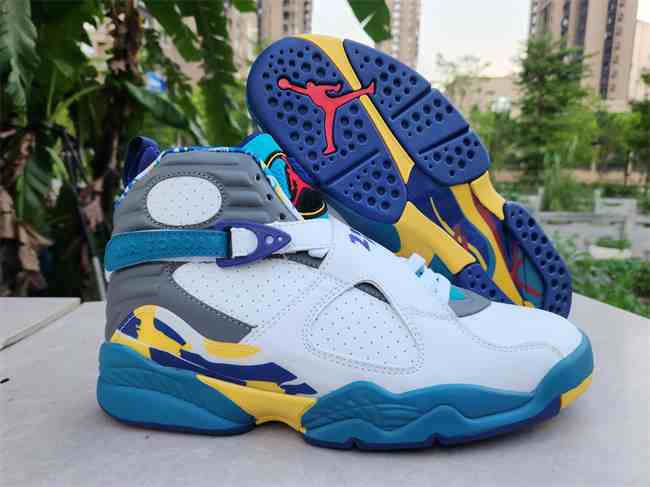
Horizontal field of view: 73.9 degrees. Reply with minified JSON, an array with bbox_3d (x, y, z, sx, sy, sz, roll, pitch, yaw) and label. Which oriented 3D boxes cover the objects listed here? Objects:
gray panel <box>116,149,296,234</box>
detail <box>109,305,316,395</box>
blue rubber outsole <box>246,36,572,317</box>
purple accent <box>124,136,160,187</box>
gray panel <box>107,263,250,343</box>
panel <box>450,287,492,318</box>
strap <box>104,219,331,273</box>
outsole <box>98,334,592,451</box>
[{"bbox_3d":[-0.070,-0.028,0.235,0.113,0.044,0.034,1,6,3],"label":"gray panel"},{"bbox_3d":[-0.064,0.054,0.234,0.122,0.045,0.027,1,6,4],"label":"detail"},{"bbox_3d":[0.056,-0.043,0.381,0.295,0.108,0.158,40,-7,-10],"label":"blue rubber outsole"},{"bbox_3d":[-0.107,-0.048,0.254,0.023,0.031,0.026,1,6,0],"label":"purple accent"},{"bbox_3d":[-0.084,0.029,0.237,0.094,0.041,0.034,1,6,5],"label":"gray panel"},{"bbox_3d":[0.085,0.035,0.260,0.032,0.016,0.036,1,6,0],"label":"panel"},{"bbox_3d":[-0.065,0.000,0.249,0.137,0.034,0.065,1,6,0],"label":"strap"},{"bbox_3d":[0.013,0.072,0.268,0.300,0.048,0.109,1,6,0],"label":"outsole"}]

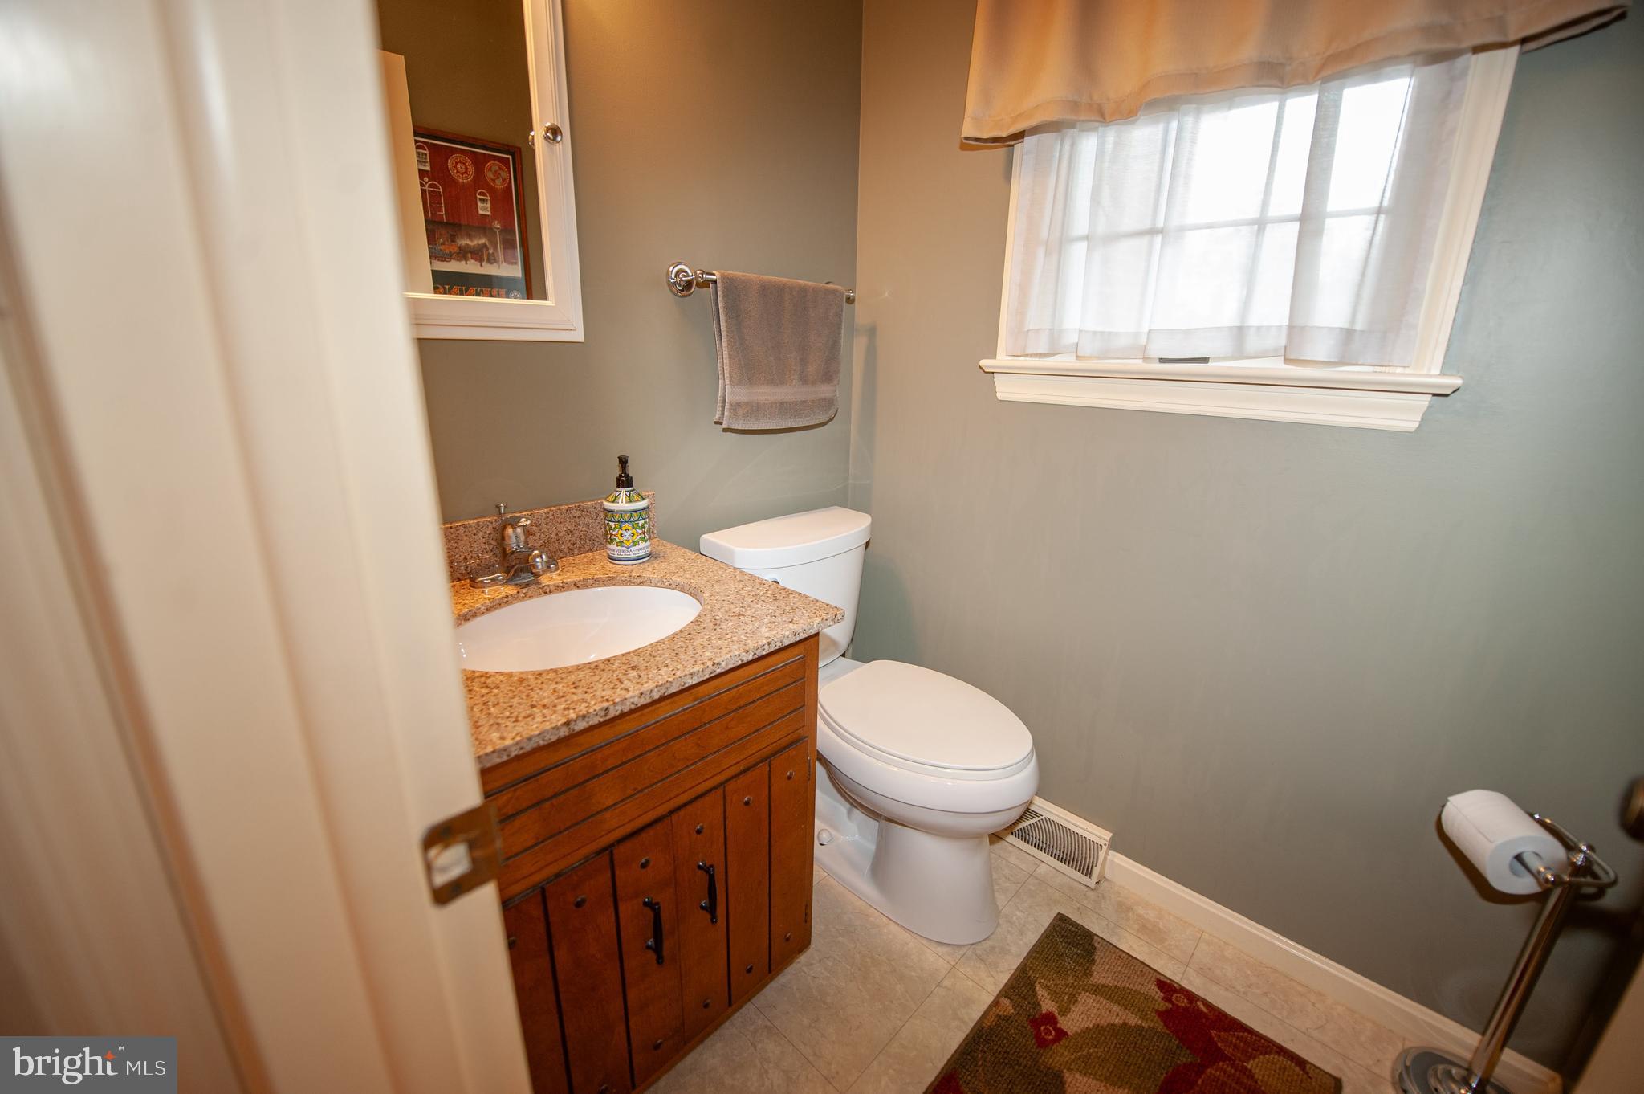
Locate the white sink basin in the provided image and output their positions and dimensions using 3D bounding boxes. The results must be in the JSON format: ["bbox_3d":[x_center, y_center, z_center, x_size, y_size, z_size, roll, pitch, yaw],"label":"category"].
[{"bbox_3d":[-0.391,0.181,1.029,0.374,0.154,0.428,16,22,41],"label":"white sink basin"}]

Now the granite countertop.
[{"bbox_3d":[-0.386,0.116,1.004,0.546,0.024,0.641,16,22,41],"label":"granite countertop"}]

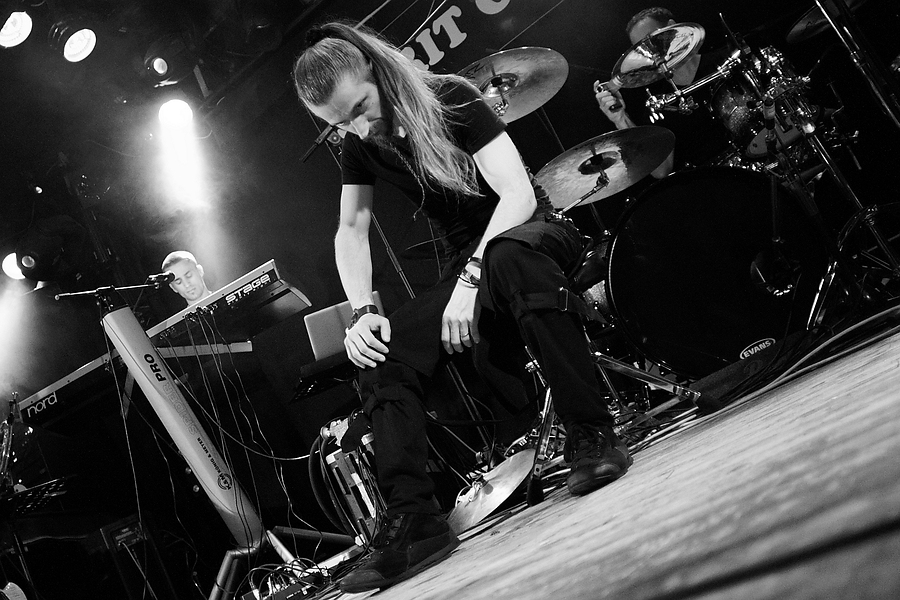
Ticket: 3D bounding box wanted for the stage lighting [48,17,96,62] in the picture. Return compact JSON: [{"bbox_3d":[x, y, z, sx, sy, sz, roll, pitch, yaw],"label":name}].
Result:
[{"bbox_3d":[-2.075,-1.442,4.128,0.210,0.240,0.210,-54,-22,17],"label":"stage lighting"}]

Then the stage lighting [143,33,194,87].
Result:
[{"bbox_3d":[-1.614,-1.379,4.300,0.260,0.260,0.290,-30,27,21],"label":"stage lighting"}]

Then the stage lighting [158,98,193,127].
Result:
[{"bbox_3d":[-1.764,-1.242,4.803,0.210,0.240,0.210,-25,-41,0],"label":"stage lighting"}]

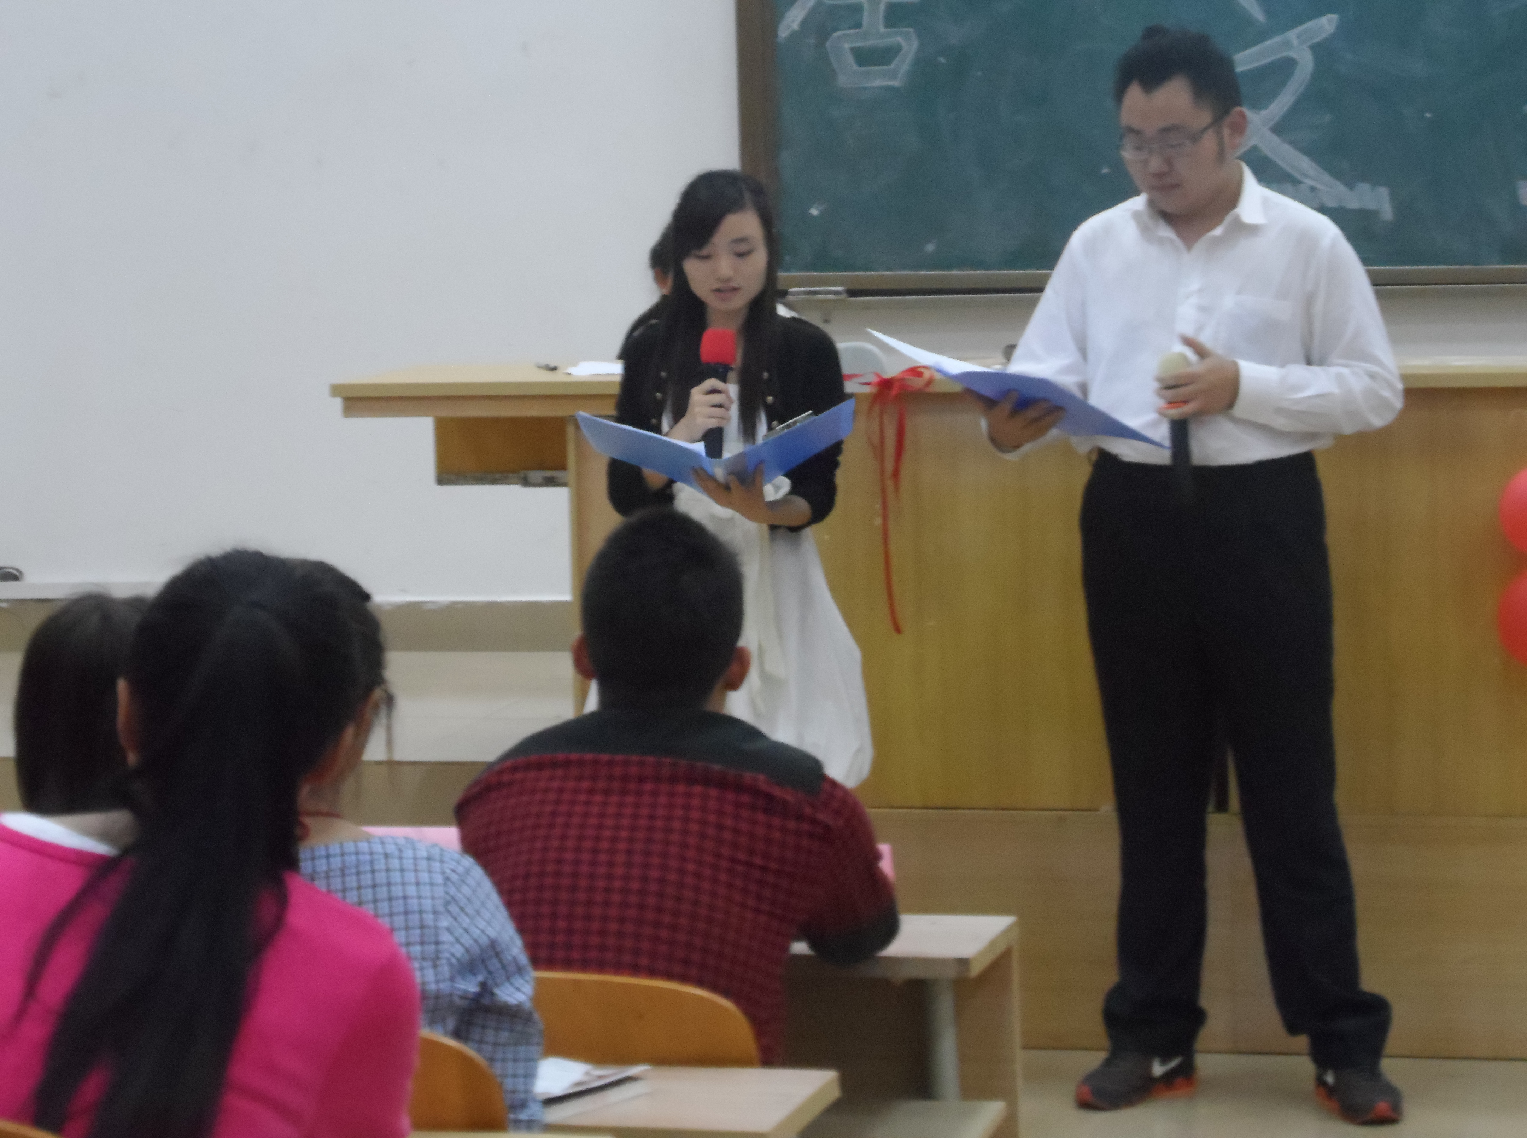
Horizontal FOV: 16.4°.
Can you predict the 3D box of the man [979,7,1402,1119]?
[{"bbox_3d":[0.716,0.009,8.561,0.590,1.760,0.530,0,6,17],"label":"man"}]

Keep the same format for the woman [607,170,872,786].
[{"bbox_3d":[-0.059,0.117,8.751,0.470,1.550,0.450,-1,5,2],"label":"woman"}]

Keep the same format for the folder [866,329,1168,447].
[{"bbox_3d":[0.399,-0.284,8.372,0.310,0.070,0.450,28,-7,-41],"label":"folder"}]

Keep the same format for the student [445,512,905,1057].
[{"bbox_3d":[-0.063,0.549,5.723,0.480,1.250,0.720,-1,5,9],"label":"student"}]

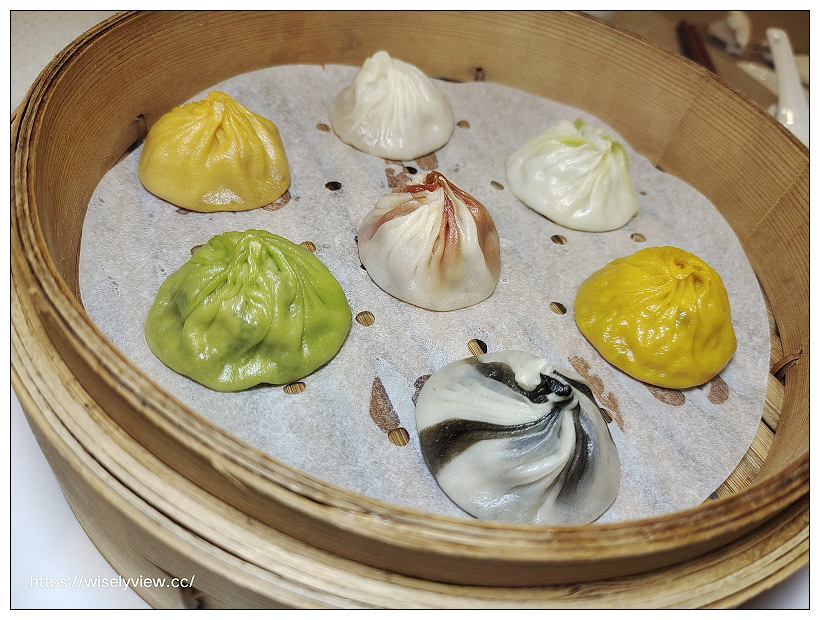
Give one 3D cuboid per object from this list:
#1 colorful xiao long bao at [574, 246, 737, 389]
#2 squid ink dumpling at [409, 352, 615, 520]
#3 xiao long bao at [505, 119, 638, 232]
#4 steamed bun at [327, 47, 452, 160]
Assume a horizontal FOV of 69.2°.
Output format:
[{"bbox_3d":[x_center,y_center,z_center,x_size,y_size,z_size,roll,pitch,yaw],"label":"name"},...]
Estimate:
[{"bbox_3d":[0.080,-0.004,0.181,0.050,0.029,0.048,-2,50,-13],"label":"colorful xiao long bao"},{"bbox_3d":[0.028,0.026,0.144,0.053,0.029,0.048,40,53,21],"label":"squid ink dumpling"},{"bbox_3d":[0.064,-0.057,0.223,0.049,0.029,0.052,-15,54,-23],"label":"xiao long bao"},{"bbox_3d":[-0.004,-0.086,0.235,0.050,0.027,0.054,6,49,-7],"label":"steamed bun"}]

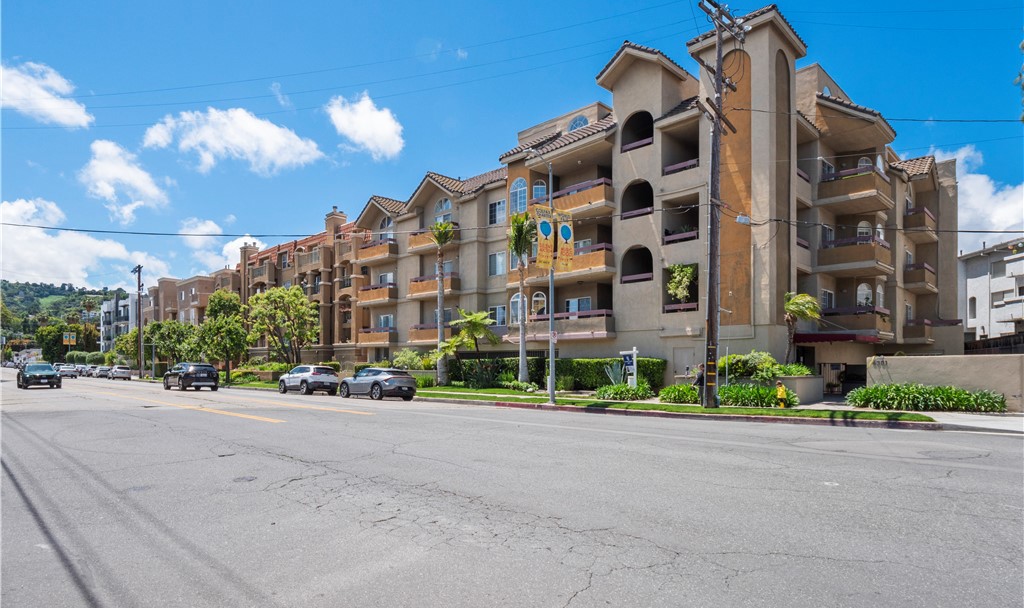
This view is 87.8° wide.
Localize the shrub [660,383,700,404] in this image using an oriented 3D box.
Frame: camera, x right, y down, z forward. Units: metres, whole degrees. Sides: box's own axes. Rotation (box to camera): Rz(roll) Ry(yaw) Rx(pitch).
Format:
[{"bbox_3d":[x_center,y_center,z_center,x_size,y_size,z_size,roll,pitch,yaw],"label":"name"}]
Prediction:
[{"bbox_3d":[6.523,3.452,20.494,1.500,0.730,1.150,-5,-8,44],"label":"shrub"}]

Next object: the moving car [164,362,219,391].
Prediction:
[{"bbox_3d":[-19.584,4.427,32.681,4.670,1.670,1.890,-5,-8,44],"label":"moving car"}]

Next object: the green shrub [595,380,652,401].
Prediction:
[{"bbox_3d":[4.680,3.649,22.250,2.300,0.740,1.250,-5,-8,44],"label":"green shrub"}]

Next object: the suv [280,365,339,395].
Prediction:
[{"bbox_3d":[-11.920,4.430,31.200,4.620,1.690,1.860,-5,-8,44],"label":"suv"}]

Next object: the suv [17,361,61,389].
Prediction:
[{"bbox_3d":[-31.800,4.800,35.870,4.700,1.670,1.910,-5,-8,44],"label":"suv"}]

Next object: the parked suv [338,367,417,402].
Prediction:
[{"bbox_3d":[-6.580,3.870,26.100,4.680,1.550,1.880,-5,-8,44],"label":"parked suv"}]

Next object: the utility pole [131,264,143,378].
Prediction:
[{"bbox_3d":[-44.890,2.103,64.000,2.400,13.600,0.500,-5,-7,40],"label":"utility pole"}]

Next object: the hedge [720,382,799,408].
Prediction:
[{"bbox_3d":[8.606,3.167,18.516,2.450,0.780,1.150,-5,-8,44],"label":"hedge"}]

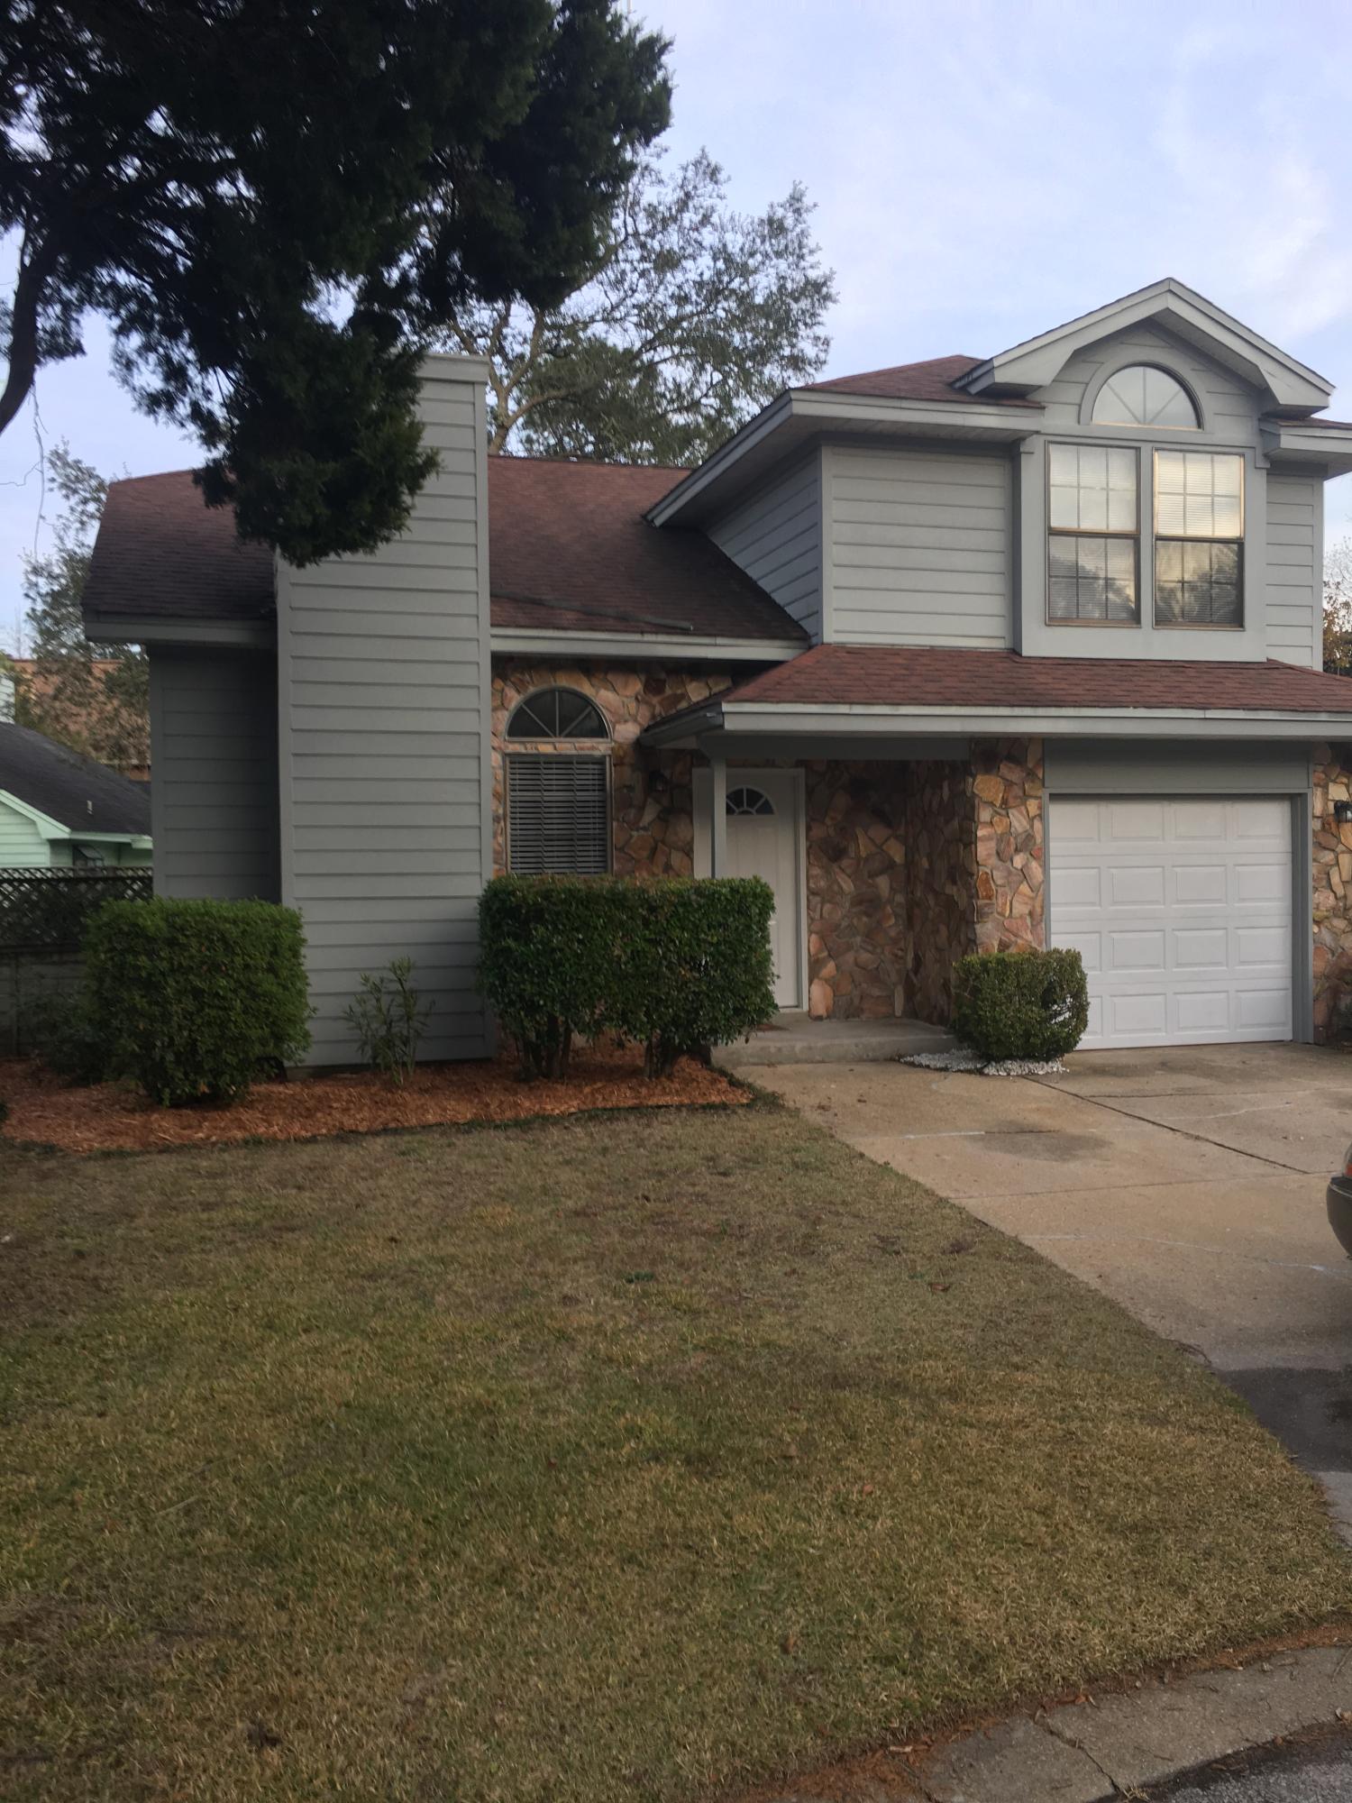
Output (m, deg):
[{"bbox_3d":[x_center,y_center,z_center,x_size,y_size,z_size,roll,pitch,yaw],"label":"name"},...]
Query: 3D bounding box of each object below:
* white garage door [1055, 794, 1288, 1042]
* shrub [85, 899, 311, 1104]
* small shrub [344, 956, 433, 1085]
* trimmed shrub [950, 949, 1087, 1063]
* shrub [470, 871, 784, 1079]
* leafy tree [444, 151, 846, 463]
[{"bbox_3d":[4.199,0.139,12.850,2.420,2.140,0.100,-1,1,-16],"label":"white garage door"},{"bbox_3d":[-3.290,0.677,10.450,1.421,1.327,1.321,-1,1,-16],"label":"shrub"},{"bbox_3d":[-2.077,0.857,10.950,0.595,0.855,0.565,-1,1,-16],"label":"small shrub"},{"bbox_3d":[2.649,0.811,11.650,0.910,0.847,0.865,-1,1,-16],"label":"trimmed shrub"},{"bbox_3d":[-0.353,0.544,10.950,2.052,1.421,1.050,-1,1,-16],"label":"shrub"},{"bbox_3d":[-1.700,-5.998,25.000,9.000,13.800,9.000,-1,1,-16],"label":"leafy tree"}]

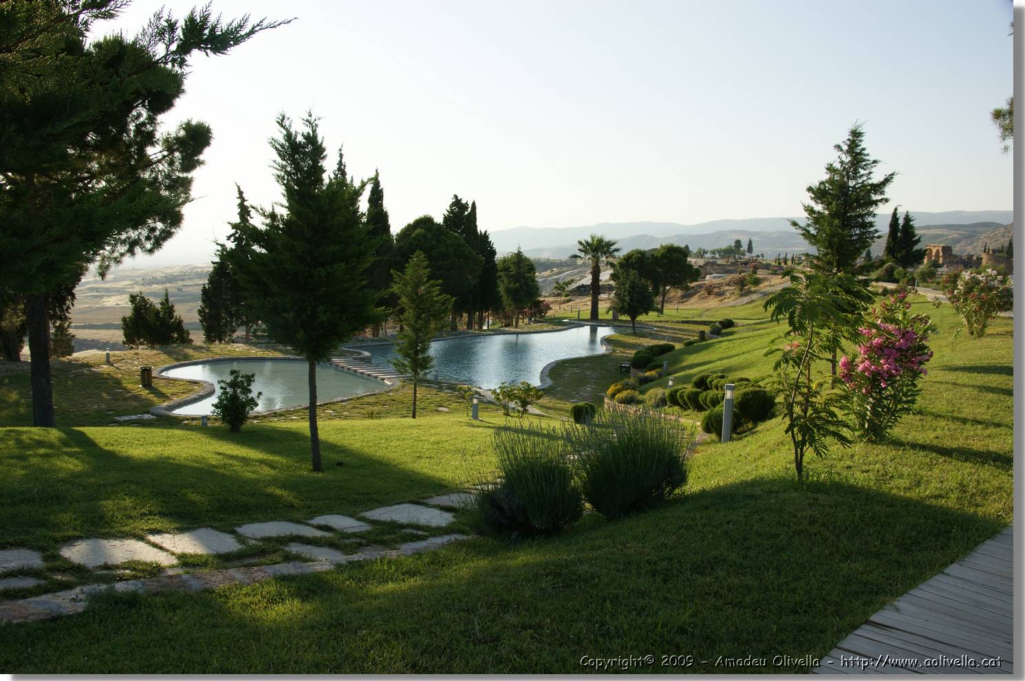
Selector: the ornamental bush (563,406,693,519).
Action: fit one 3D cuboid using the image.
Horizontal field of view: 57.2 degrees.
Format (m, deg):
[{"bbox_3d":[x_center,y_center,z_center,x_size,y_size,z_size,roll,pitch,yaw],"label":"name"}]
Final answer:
[{"bbox_3d":[0.912,0.960,7.400,1.020,0.820,0.980,0,6,0],"label":"ornamental bush"}]

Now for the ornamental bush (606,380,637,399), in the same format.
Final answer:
[{"bbox_3d":[3.957,1.772,34.000,1.107,0.658,0.941,0,6,0],"label":"ornamental bush"}]

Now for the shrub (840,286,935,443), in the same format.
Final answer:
[{"bbox_3d":[3.780,0.243,9.500,0.970,1.500,0.950,0,6,0],"label":"shrub"}]

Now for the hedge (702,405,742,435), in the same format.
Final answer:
[{"bbox_3d":[3.222,1.240,14.501,0.609,0.483,0.609,1,6,13],"label":"hedge"}]

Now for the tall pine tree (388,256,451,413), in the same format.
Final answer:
[{"bbox_3d":[-2.777,-0.164,28.500,1.929,4.945,1.929,0,6,0],"label":"tall pine tree"}]

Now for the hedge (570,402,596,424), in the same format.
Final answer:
[{"bbox_3d":[1.527,1.571,20.300,0.590,0.470,0.580,0,6,0],"label":"hedge"}]

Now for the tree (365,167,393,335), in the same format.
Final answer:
[{"bbox_3d":[-8.821,-5.770,62.500,1.875,11.140,1.875,0,6,0],"label":"tree"}]

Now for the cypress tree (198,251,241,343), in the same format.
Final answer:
[{"bbox_3d":[-18.701,-2.762,60.000,2.900,5.900,2.800,0,6,0],"label":"cypress tree"}]

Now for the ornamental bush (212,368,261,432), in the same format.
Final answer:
[{"bbox_3d":[-7.038,1.518,24.000,1.316,1.478,1.316,0,6,0],"label":"ornamental bush"}]

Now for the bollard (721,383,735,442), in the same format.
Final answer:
[{"bbox_3d":[3.098,1.039,13.500,0.130,0.840,0.130,3,6,0],"label":"bollard"}]

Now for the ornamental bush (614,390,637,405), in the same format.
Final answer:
[{"bbox_3d":[2.956,1.466,24.500,0.640,0.400,0.620,0,6,0],"label":"ornamental bush"}]

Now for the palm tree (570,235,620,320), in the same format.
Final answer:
[{"bbox_3d":[6.487,-4.993,74.000,3.800,6.700,3.800,0,6,0],"label":"palm tree"}]

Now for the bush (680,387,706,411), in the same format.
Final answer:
[{"bbox_3d":[3.979,1.301,20.700,0.580,0.520,0.580,0,6,0],"label":"bush"}]

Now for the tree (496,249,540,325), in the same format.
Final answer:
[{"bbox_3d":[0.468,-3.824,70.006,3.239,5.998,3.239,0,6,0],"label":"tree"}]

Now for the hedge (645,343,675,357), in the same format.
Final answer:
[{"bbox_3d":[7.561,0.506,48.000,1.481,0.673,1.259,0,6,0],"label":"hedge"}]

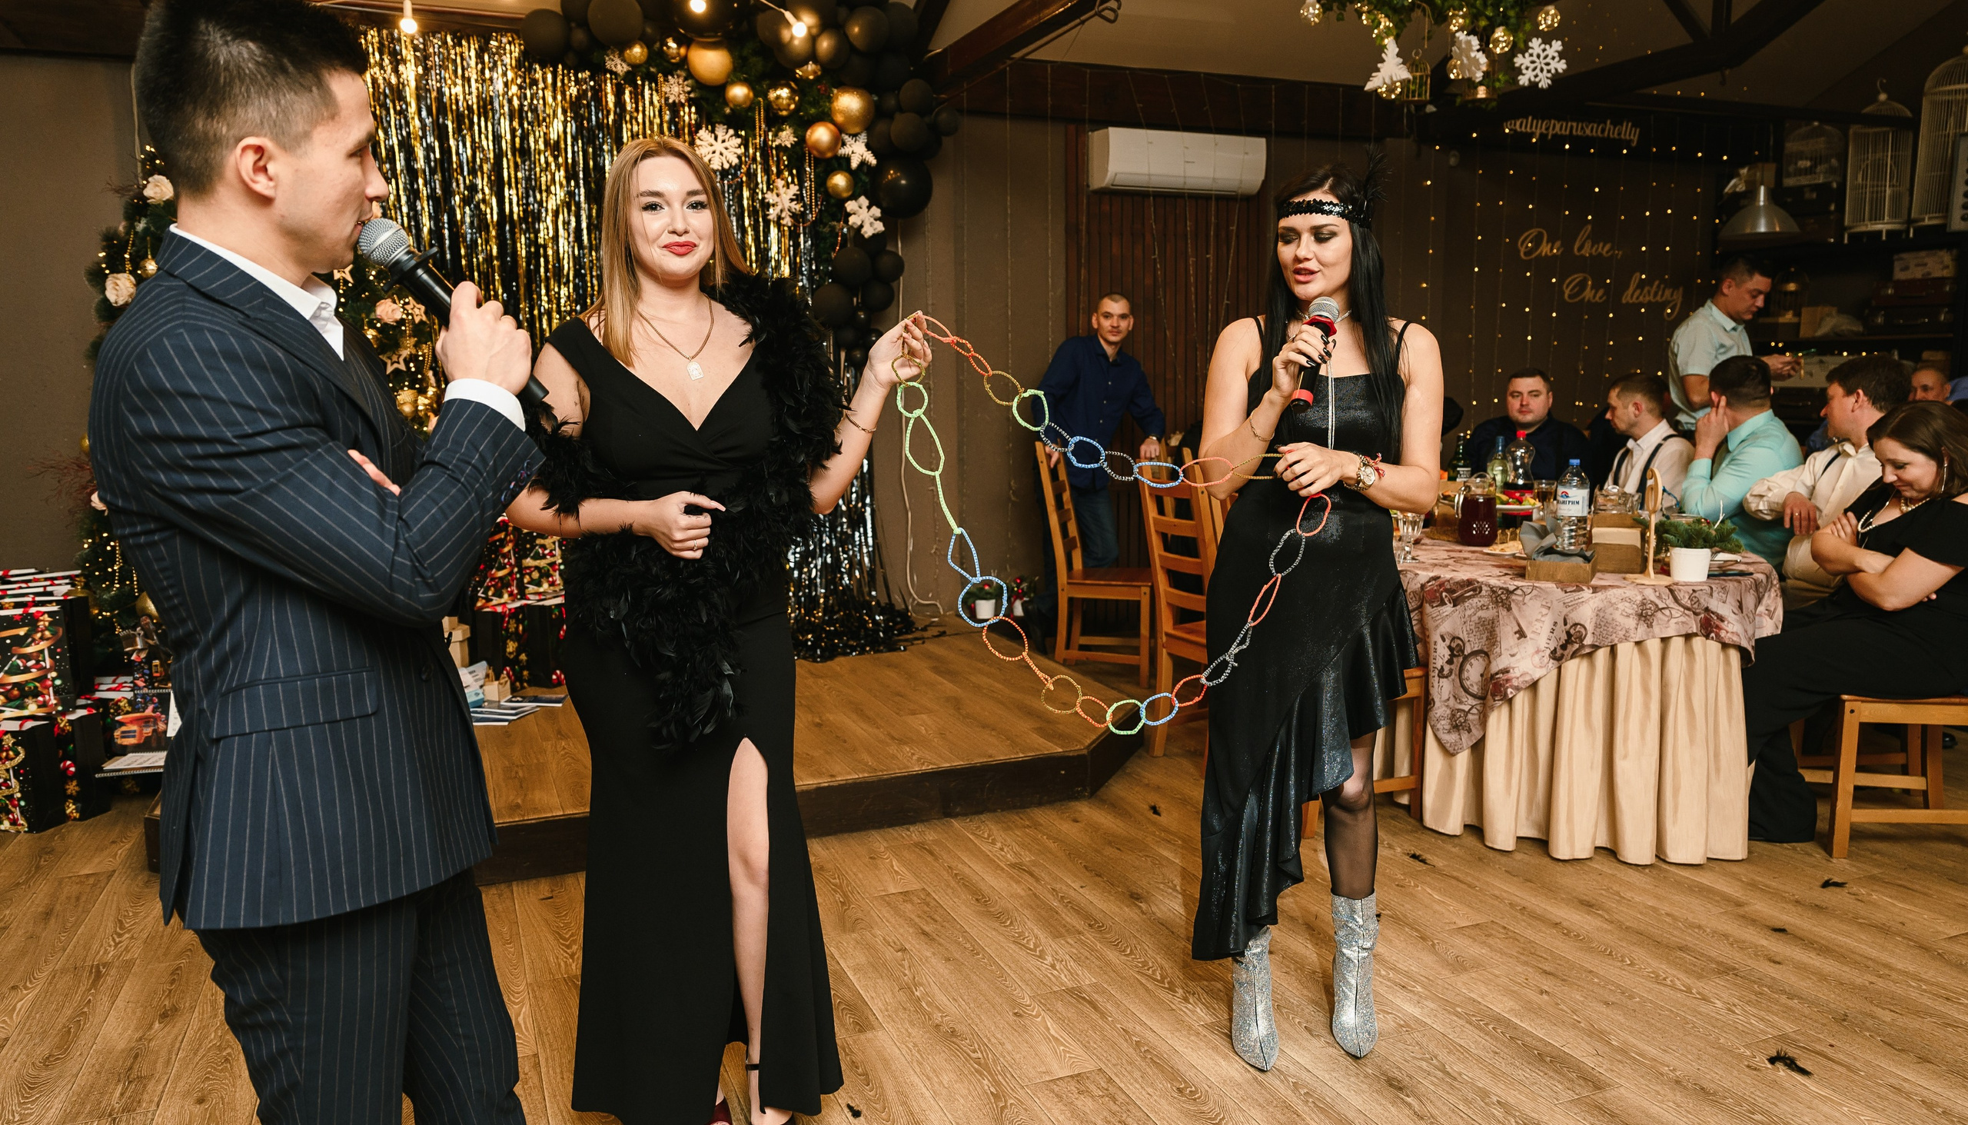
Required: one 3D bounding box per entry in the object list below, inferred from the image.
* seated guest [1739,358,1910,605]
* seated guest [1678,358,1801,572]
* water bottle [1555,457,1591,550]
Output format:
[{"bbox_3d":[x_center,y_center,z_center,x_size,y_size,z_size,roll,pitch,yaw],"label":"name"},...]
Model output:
[{"bbox_3d":[2.670,0.038,4.250,0.820,1.370,0.580,-6,10,-28],"label":"seated guest"},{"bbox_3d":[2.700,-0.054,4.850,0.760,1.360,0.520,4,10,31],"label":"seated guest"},{"bbox_3d":[1.885,-0.175,4.175,0.092,0.300,0.092,-5,9,-22],"label":"water bottle"}]

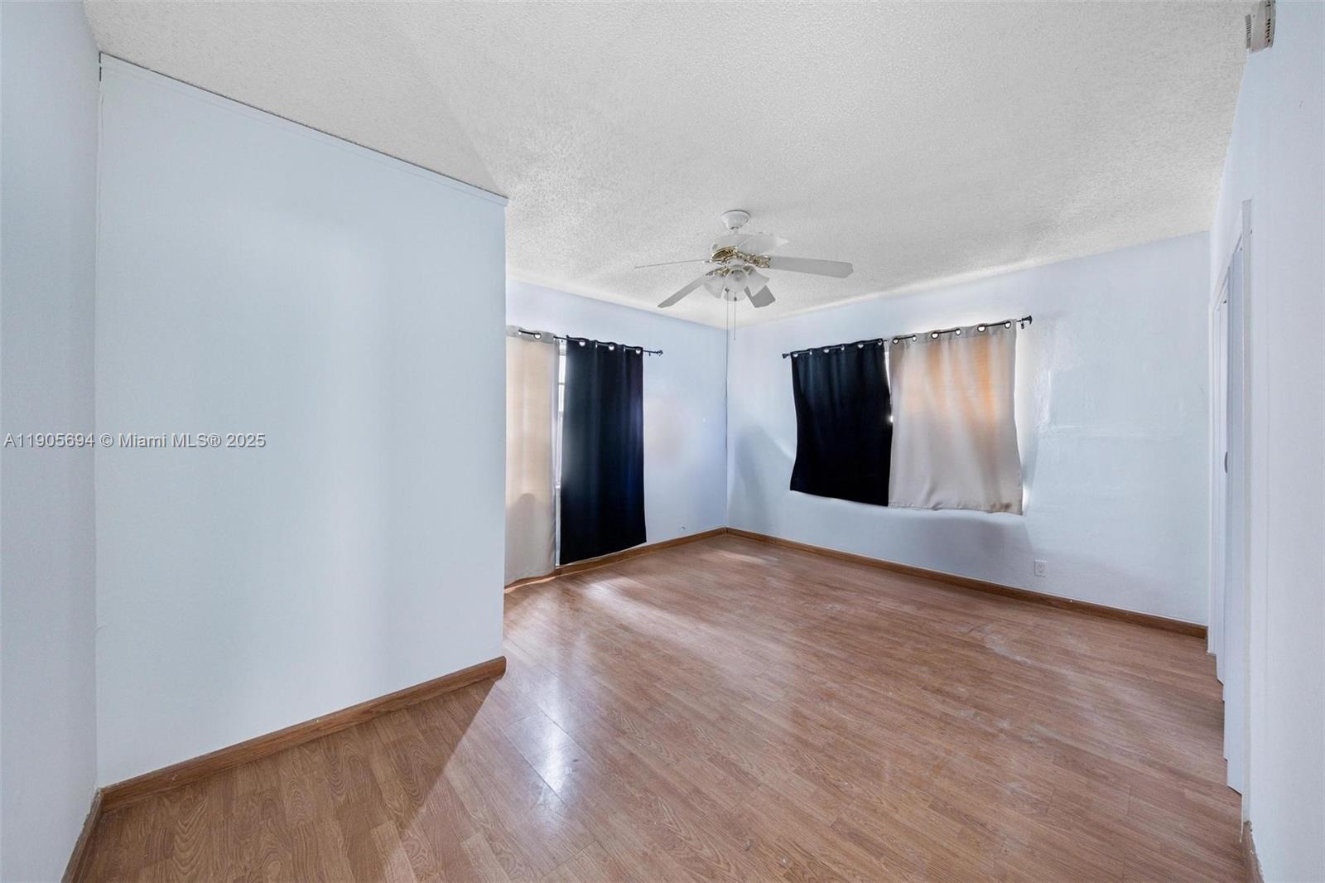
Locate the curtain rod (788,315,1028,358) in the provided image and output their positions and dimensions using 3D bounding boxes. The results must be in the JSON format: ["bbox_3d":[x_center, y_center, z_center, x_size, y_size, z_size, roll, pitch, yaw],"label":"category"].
[{"bbox_3d":[2.176,-0.983,4.334,0.090,0.070,2.230,-1,1,-43],"label":"curtain rod"}]

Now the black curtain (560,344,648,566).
[{"bbox_3d":[-0.565,0.061,4.483,1.010,2.130,0.090,-1,1,-42],"label":"black curtain"}]

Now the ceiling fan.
[{"bbox_3d":[0.453,-1.135,2.700,1.300,0.540,1.300,0,1,0],"label":"ceiling fan"}]

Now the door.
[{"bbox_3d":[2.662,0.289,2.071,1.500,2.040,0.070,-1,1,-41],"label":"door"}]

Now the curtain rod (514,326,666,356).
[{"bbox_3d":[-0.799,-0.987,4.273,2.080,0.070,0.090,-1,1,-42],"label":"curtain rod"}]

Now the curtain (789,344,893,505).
[{"bbox_3d":[1.849,-0.197,4.674,0.090,1.630,1.080,-1,1,-43],"label":"curtain"}]

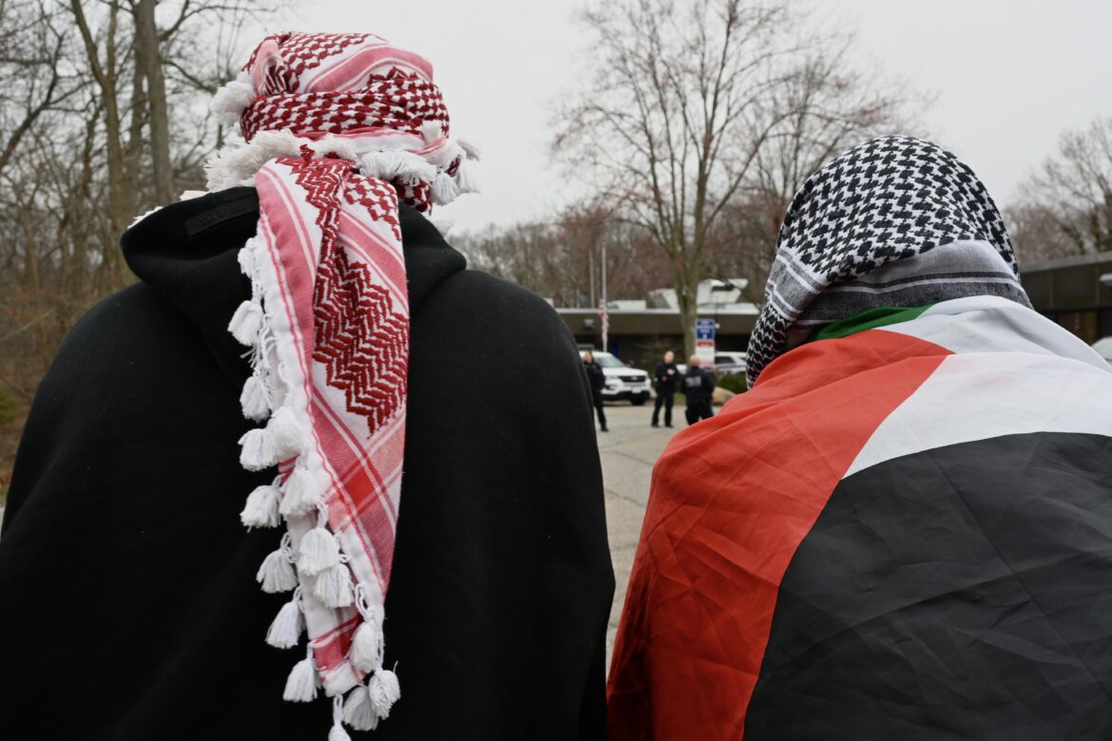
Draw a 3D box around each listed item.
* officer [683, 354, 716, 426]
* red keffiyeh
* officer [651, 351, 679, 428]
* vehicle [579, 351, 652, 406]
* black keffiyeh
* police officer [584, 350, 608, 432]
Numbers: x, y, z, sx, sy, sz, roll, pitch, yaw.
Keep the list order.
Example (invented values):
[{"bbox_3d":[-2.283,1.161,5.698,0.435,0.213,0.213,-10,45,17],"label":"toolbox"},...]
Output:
[{"bbox_3d":[3.150,0.522,19.000,0.620,1.720,0.430,0,1,21],"label":"officer"},{"bbox_3d":[-0.225,-0.005,0.920,0.280,0.700,0.280,0,1,2],"label":"red keffiyeh"},{"bbox_3d":[2.550,0.453,20.100,0.580,1.800,0.450,0,1,-25],"label":"officer"},{"bbox_3d":[1.220,0.230,29.000,2.050,1.780,5.000,0,1,-30],"label":"vehicle"},{"bbox_3d":[0.355,-0.100,0.940,0.300,0.310,0.300,0,1,-5],"label":"black keffiyeh"},{"bbox_3d":[0.810,0.455,19.100,0.620,1.800,0.420,0,1,6],"label":"police officer"}]

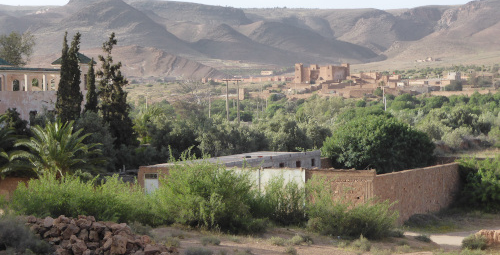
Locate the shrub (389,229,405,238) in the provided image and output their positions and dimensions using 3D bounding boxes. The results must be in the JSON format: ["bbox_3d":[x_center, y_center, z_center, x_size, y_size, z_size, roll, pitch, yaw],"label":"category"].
[{"bbox_3d":[7.127,5.157,52.000,0.780,0.410,0.660,0,2,0],"label":"shrub"}]

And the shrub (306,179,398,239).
[{"bbox_3d":[4.986,3.940,52.000,4.480,2.530,3.220,0,2,0],"label":"shrub"}]

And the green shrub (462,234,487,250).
[{"bbox_3d":[10.126,5.164,48.000,1.170,0.600,0.990,0,2,0],"label":"green shrub"}]

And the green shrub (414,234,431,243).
[{"bbox_3d":[8.150,5.244,50.500,0.760,0.300,0.640,0,2,0],"label":"green shrub"}]

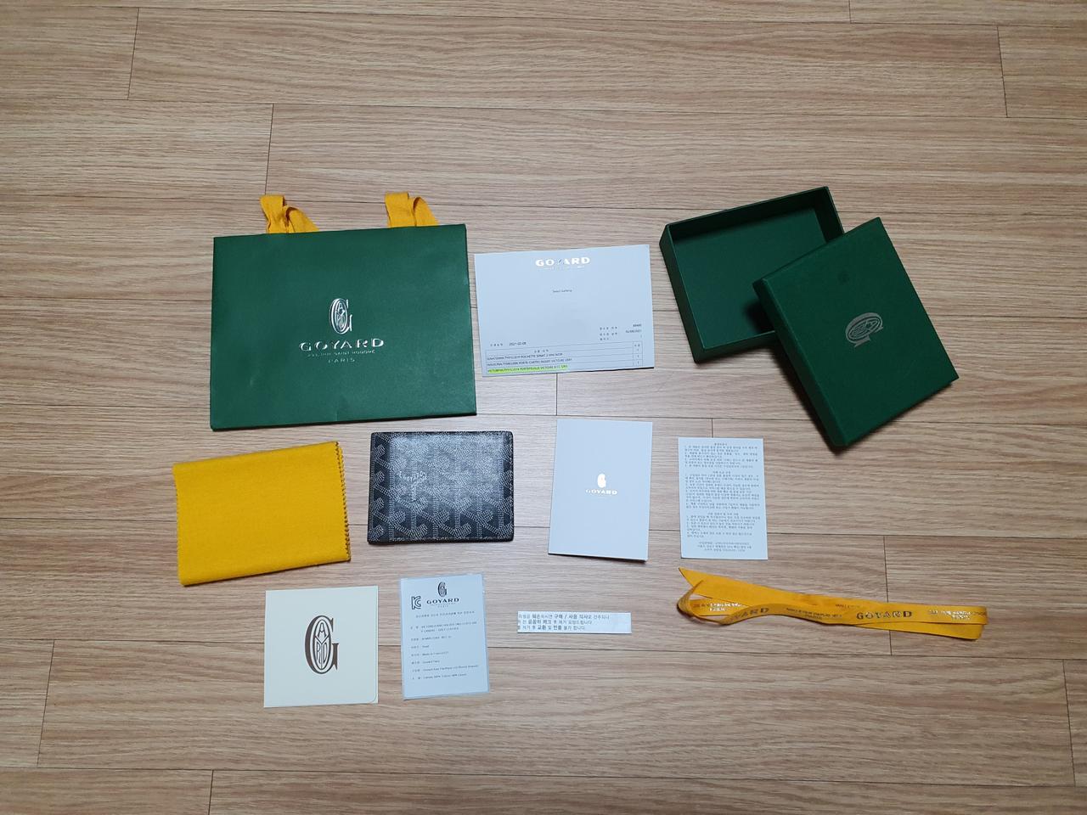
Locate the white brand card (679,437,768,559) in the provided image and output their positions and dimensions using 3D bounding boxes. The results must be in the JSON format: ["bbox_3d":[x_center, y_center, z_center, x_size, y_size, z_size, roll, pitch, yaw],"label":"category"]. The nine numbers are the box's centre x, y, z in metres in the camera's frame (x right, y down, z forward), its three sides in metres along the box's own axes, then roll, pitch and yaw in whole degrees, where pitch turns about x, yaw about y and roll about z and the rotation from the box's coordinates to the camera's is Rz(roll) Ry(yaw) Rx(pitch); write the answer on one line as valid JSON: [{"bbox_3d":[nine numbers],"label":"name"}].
[{"bbox_3d":[0.149,0.075,0.676,0.071,0.001,0.100,1,78,0],"label":"white brand card"}]

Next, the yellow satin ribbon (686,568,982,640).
[{"bbox_3d":[0.230,0.164,0.651,0.249,0.014,0.040,7,79,1],"label":"yellow satin ribbon"}]

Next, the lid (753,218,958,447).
[{"bbox_3d":[0.257,-0.063,0.670,0.118,0.017,0.148,-28,93,-12],"label":"lid"}]

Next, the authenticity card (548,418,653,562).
[{"bbox_3d":[0.048,0.067,0.676,0.080,0.004,0.113,3,78,0],"label":"authenticity card"}]

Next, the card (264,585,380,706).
[{"bbox_3d":[-0.177,0.190,0.651,0.090,0.001,0.090,-2,78,-1],"label":"card"}]

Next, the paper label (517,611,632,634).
[{"bbox_3d":[0.025,0.173,0.655,0.091,0.001,0.016,0,78,0],"label":"paper label"}]

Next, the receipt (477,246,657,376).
[{"bbox_3d":[0.019,-0.084,0.706,0.150,0.005,0.111,-3,78,-1],"label":"receipt"}]

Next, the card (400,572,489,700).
[{"bbox_3d":[-0.080,0.183,0.653,0.066,0.001,0.093,-4,78,-1],"label":"card"}]

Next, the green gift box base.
[{"bbox_3d":[0.185,-0.112,0.693,0.141,0.042,0.111,-14,79,-3],"label":"green gift box base"}]

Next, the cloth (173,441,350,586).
[{"bbox_3d":[-0.231,0.086,0.669,0.135,0.007,0.099,-8,79,-2],"label":"cloth"}]

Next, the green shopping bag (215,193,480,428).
[{"bbox_3d":[-0.173,-0.088,0.703,0.219,0.011,0.204,-3,78,-1],"label":"green shopping bag"}]

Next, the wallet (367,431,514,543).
[{"bbox_3d":[-0.083,0.066,0.670,0.116,0.015,0.090,-1,78,0],"label":"wallet"}]

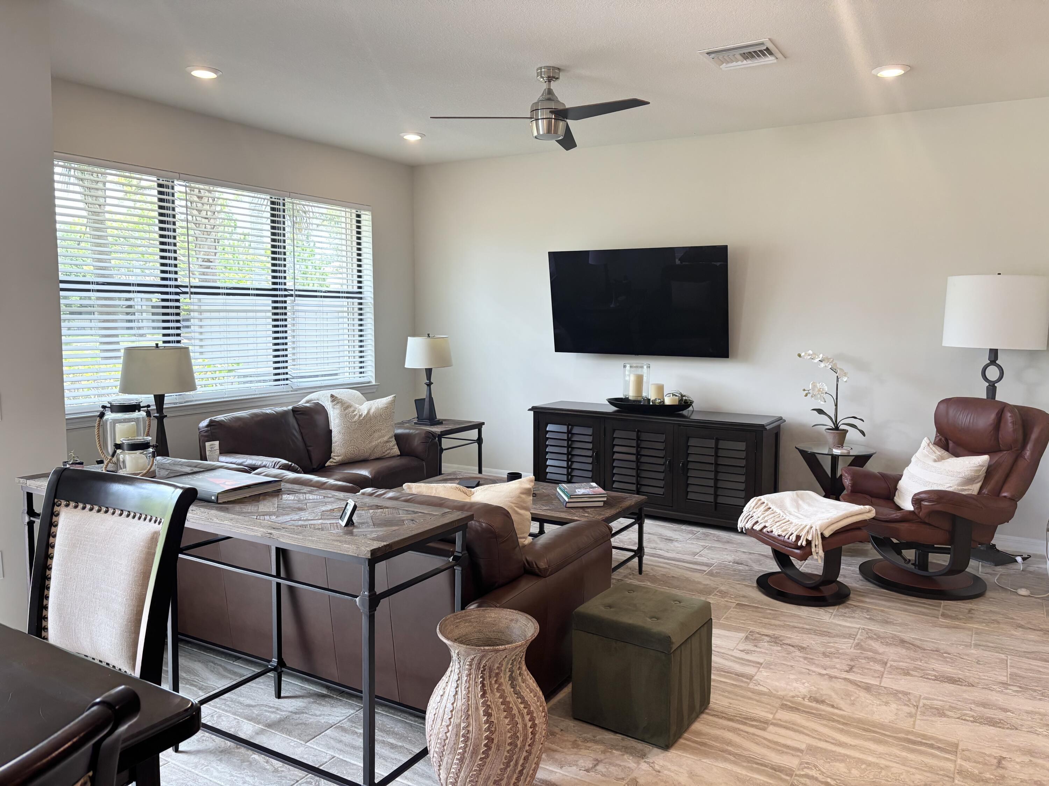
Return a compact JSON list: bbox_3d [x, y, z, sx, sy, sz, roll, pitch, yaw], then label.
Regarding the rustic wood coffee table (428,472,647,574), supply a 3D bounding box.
[{"bbox_3d":[-0.054,0.809,4.593,1.340,0.450,0.695,4,7,31],"label":"rustic wood coffee table"}]

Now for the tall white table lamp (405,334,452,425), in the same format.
[{"bbox_3d":[-0.829,-0.129,6.788,0.410,0.760,0.410,0,6,0],"label":"tall white table lamp"}]

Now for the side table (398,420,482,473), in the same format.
[{"bbox_3d":[-0.779,0.544,6.713,0.650,0.560,0.630,4,7,31],"label":"side table"}]

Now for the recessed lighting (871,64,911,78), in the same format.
[{"bbox_3d":[1.983,-1.738,4.259,0.190,0.020,0.190,4,7,31],"label":"recessed lighting"}]

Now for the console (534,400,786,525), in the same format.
[{"bbox_3d":[0.966,0.514,6.089,1.880,0.760,0.515,4,7,31],"label":"console"}]

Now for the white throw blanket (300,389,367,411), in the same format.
[{"bbox_3d":[-1.467,0.147,6.126,0.290,0.340,0.580,4,7,30],"label":"white throw blanket"}]

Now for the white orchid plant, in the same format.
[{"bbox_3d":[2.027,0.010,5.170,0.440,0.620,0.260,4,7,31],"label":"white orchid plant"}]

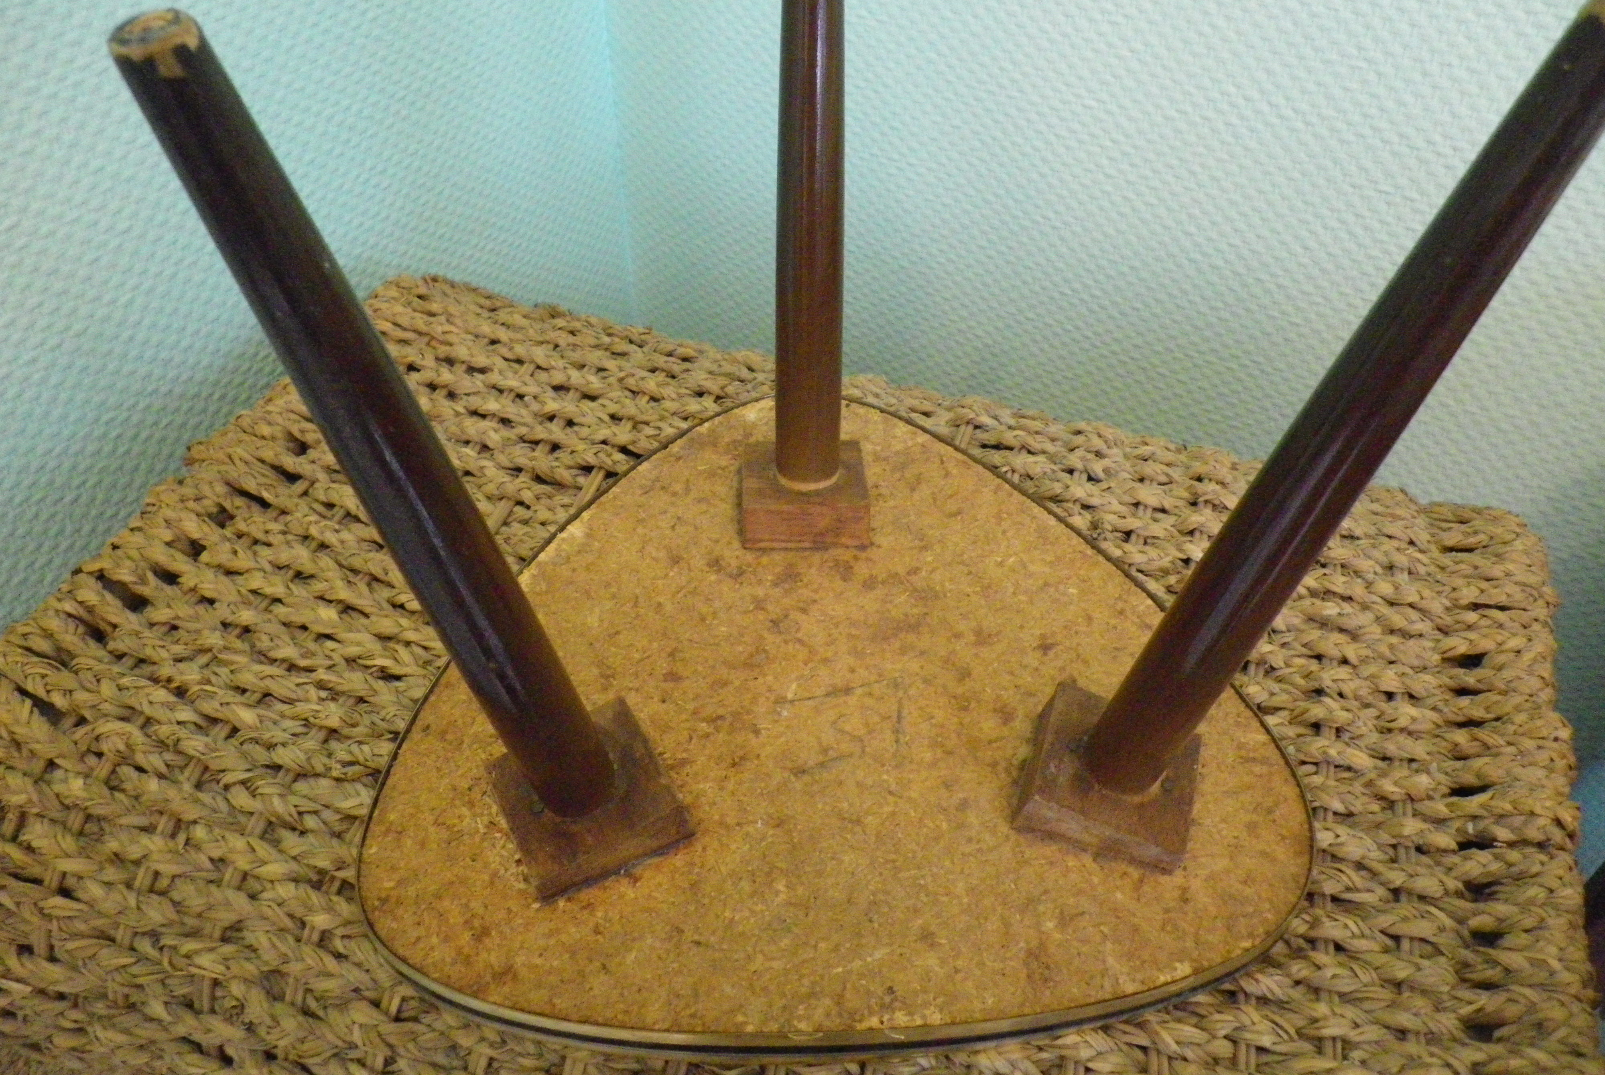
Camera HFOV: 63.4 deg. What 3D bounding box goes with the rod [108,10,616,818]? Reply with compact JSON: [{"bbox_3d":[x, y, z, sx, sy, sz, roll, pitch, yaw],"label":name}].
[{"bbox_3d":[-0.105,-0.005,0.360,0.030,0.288,0.030,-28,50,-13],"label":"rod"}]

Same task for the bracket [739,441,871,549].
[{"bbox_3d":[0.001,-0.024,0.589,0.055,0.022,0.056,-1,45,-2],"label":"bracket"}]

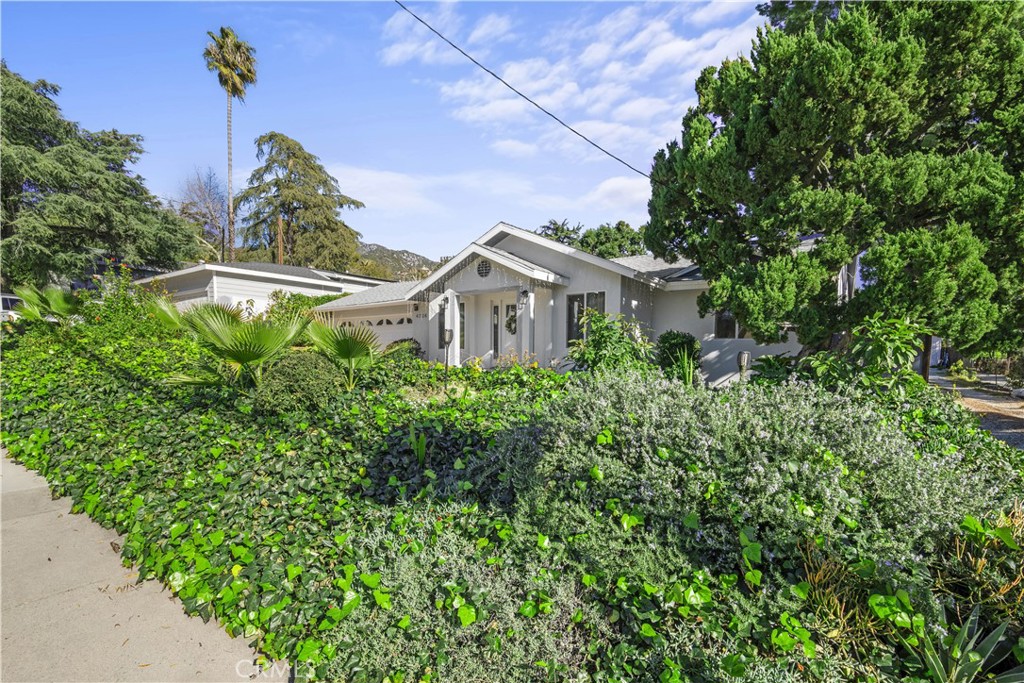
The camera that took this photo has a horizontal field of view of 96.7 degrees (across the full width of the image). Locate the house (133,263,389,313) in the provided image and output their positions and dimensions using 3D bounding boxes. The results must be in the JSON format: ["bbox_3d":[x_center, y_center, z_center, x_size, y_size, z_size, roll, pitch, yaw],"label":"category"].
[{"bbox_3d":[-13.300,-1.800,26.200,11.000,4.200,14.000,0,0,28],"label":"house"}]

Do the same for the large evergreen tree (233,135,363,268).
[{"bbox_3d":[-19.500,-9.600,42.000,11.800,19.300,11.500,0,0,0],"label":"large evergreen tree"}]

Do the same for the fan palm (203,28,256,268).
[{"bbox_3d":[-20.500,-11.400,33.000,3.900,22.600,3.900,0,0,0],"label":"fan palm"}]

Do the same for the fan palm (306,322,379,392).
[{"bbox_3d":[-3.450,0.290,9.300,1.500,1.450,1.400,0,0,0],"label":"fan palm"}]

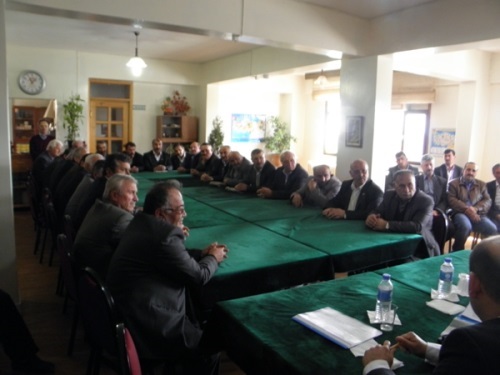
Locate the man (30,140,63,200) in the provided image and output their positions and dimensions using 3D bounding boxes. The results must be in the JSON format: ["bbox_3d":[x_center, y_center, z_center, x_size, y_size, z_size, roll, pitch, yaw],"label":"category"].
[{"bbox_3d":[-2.645,0.032,5.661,0.780,1.330,0.550,-1,9,-18],"label":"man"}]

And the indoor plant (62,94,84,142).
[{"bbox_3d":[-3.623,-1.291,8.300,0.380,1.200,0.380,-4,10,-30],"label":"indoor plant"}]

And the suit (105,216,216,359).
[{"bbox_3d":[-0.481,0.461,2.220,0.640,0.700,0.570,-4,10,-30],"label":"suit"}]

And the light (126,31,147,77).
[{"bbox_3d":[-1.855,-2.187,6.634,0.300,0.700,0.300,-4,10,-30],"label":"light"}]

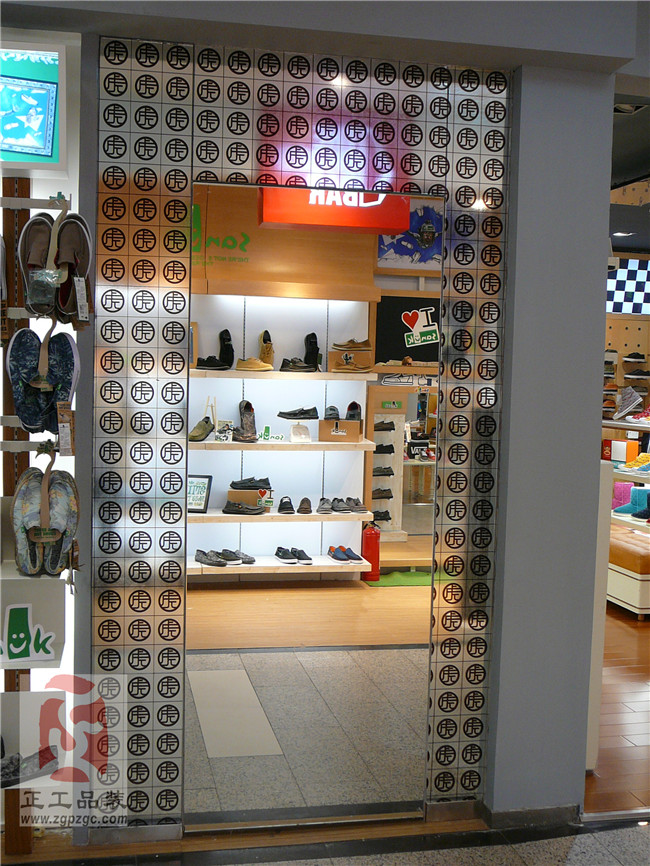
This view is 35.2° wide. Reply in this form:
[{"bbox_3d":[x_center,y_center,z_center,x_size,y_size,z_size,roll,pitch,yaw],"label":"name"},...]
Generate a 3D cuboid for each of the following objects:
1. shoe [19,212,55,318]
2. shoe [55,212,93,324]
[{"bbox_3d":[-0.820,-0.477,2.930,0.102,0.285,0.105,-3,5,-23],"label":"shoe"},{"bbox_3d":[-0.717,-0.473,2.930,0.102,0.285,0.105,4,4,2],"label":"shoe"}]

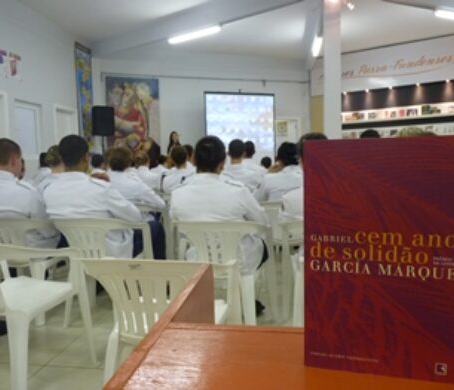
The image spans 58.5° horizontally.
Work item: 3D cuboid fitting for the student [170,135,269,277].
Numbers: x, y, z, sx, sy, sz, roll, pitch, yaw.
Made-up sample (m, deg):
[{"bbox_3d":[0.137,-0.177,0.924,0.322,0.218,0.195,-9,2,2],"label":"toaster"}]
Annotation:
[{"bbox_3d":[0.000,0.275,2.550,0.560,1.280,0.760,0,5,9],"label":"student"}]

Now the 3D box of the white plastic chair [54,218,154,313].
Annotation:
[{"bbox_3d":[-0.780,0.545,2.600,0.560,0.800,0.560,-1,4,7],"label":"white plastic chair"}]

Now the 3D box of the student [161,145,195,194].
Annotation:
[{"bbox_3d":[-0.440,0.149,4.350,0.500,1.250,0.750,0,5,8],"label":"student"}]

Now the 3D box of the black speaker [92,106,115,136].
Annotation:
[{"bbox_3d":[-2.162,-1.287,7.100,0.370,0.510,0.340,-2,5,-15],"label":"black speaker"}]

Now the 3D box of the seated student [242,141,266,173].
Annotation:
[{"bbox_3d":[0.310,0.026,5.450,0.520,1.350,0.750,-1,4,-2],"label":"seated student"}]

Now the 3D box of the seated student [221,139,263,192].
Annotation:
[{"bbox_3d":[0.145,0.109,4.400,0.530,1.350,0.760,-1,4,-2],"label":"seated student"}]

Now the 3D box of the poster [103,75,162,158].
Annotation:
[{"bbox_3d":[-2.020,-1.597,8.900,1.140,1.860,0.030,-3,5,-19],"label":"poster"}]

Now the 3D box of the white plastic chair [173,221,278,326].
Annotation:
[{"bbox_3d":[0.000,0.522,2.480,0.560,0.800,0.550,0,5,9],"label":"white plastic chair"}]

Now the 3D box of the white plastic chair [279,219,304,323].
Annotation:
[{"bbox_3d":[0.580,0.515,2.450,0.560,0.800,0.550,0,5,8],"label":"white plastic chair"}]

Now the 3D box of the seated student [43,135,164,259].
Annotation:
[{"bbox_3d":[-0.770,0.290,2.660,0.580,1.280,0.750,-1,4,8],"label":"seated student"}]

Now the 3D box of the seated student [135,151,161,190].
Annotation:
[{"bbox_3d":[-0.920,0.137,4.700,0.480,1.220,0.720,0,5,8],"label":"seated student"}]

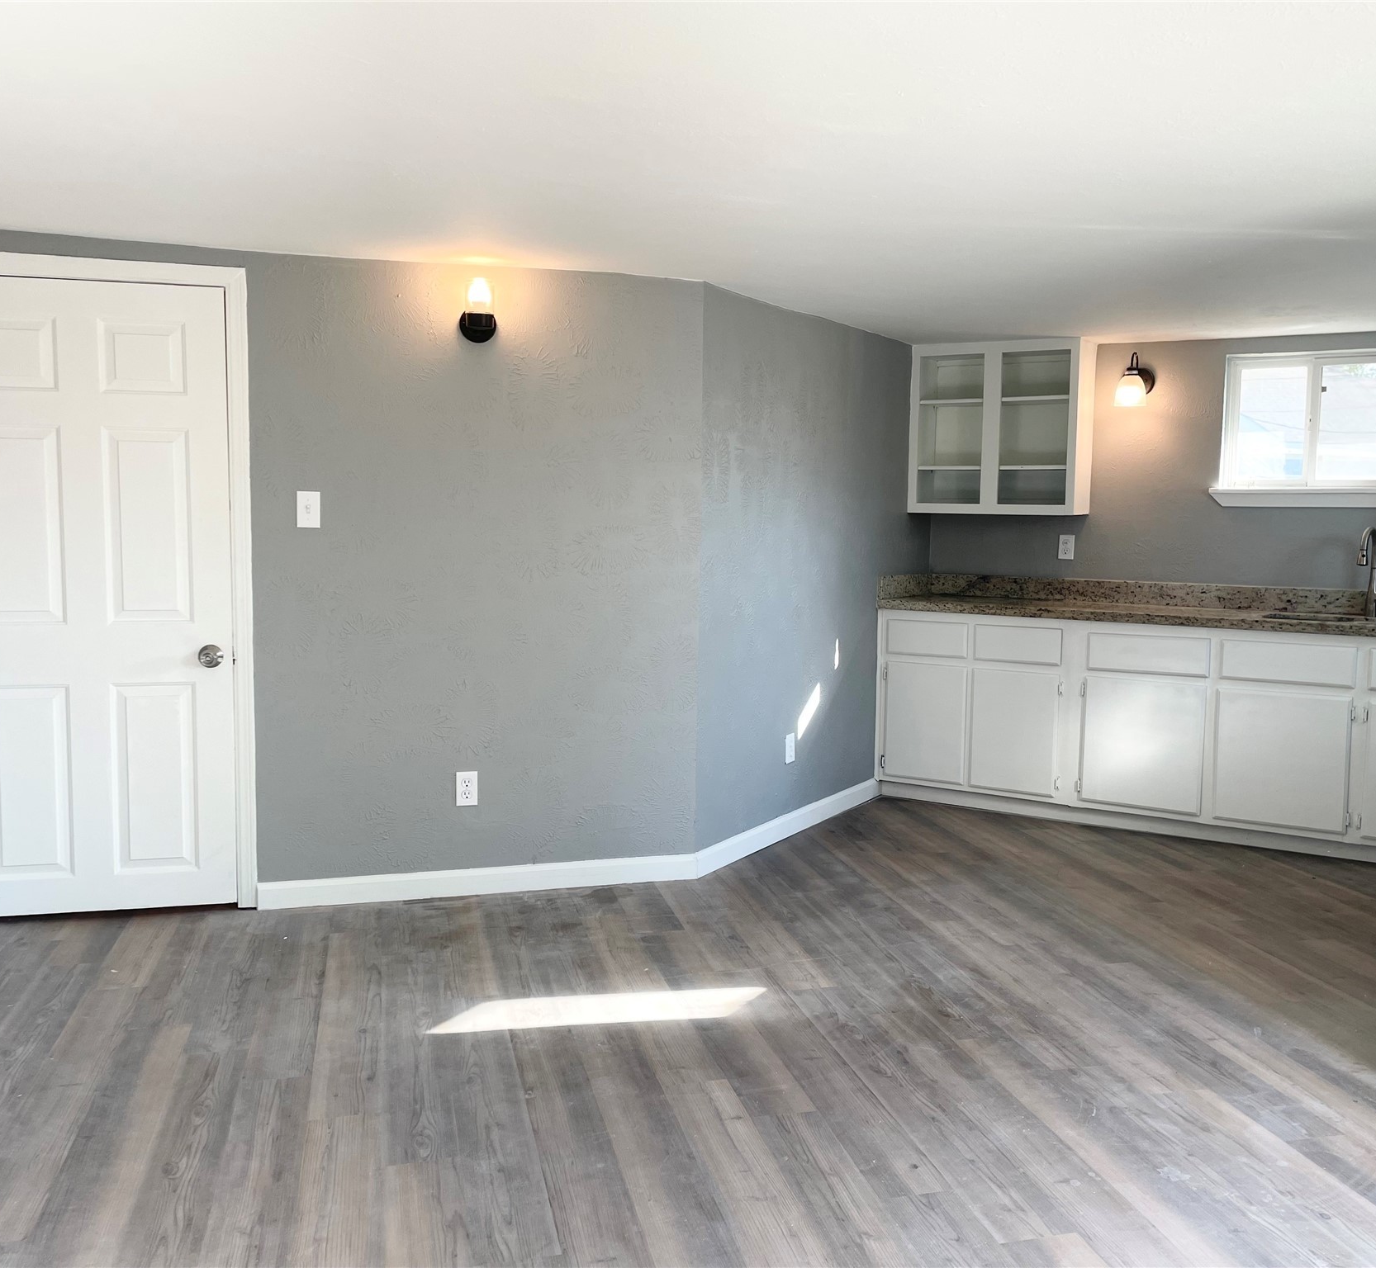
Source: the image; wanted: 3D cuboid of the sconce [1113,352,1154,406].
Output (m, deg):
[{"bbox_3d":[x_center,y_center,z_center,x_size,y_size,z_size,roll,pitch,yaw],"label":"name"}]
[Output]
[{"bbox_3d":[2.024,-1.157,5.765,0.145,0.240,0.200,4,6,31],"label":"sconce"}]

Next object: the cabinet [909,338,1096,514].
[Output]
[{"bbox_3d":[1.491,-0.968,6.046,0.791,0.791,0.302,4,6,31],"label":"cabinet"}]

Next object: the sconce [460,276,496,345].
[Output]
[{"bbox_3d":[-0.682,-1.059,4.157,0.124,0.212,0.136,-1,6,-16],"label":"sconce"}]

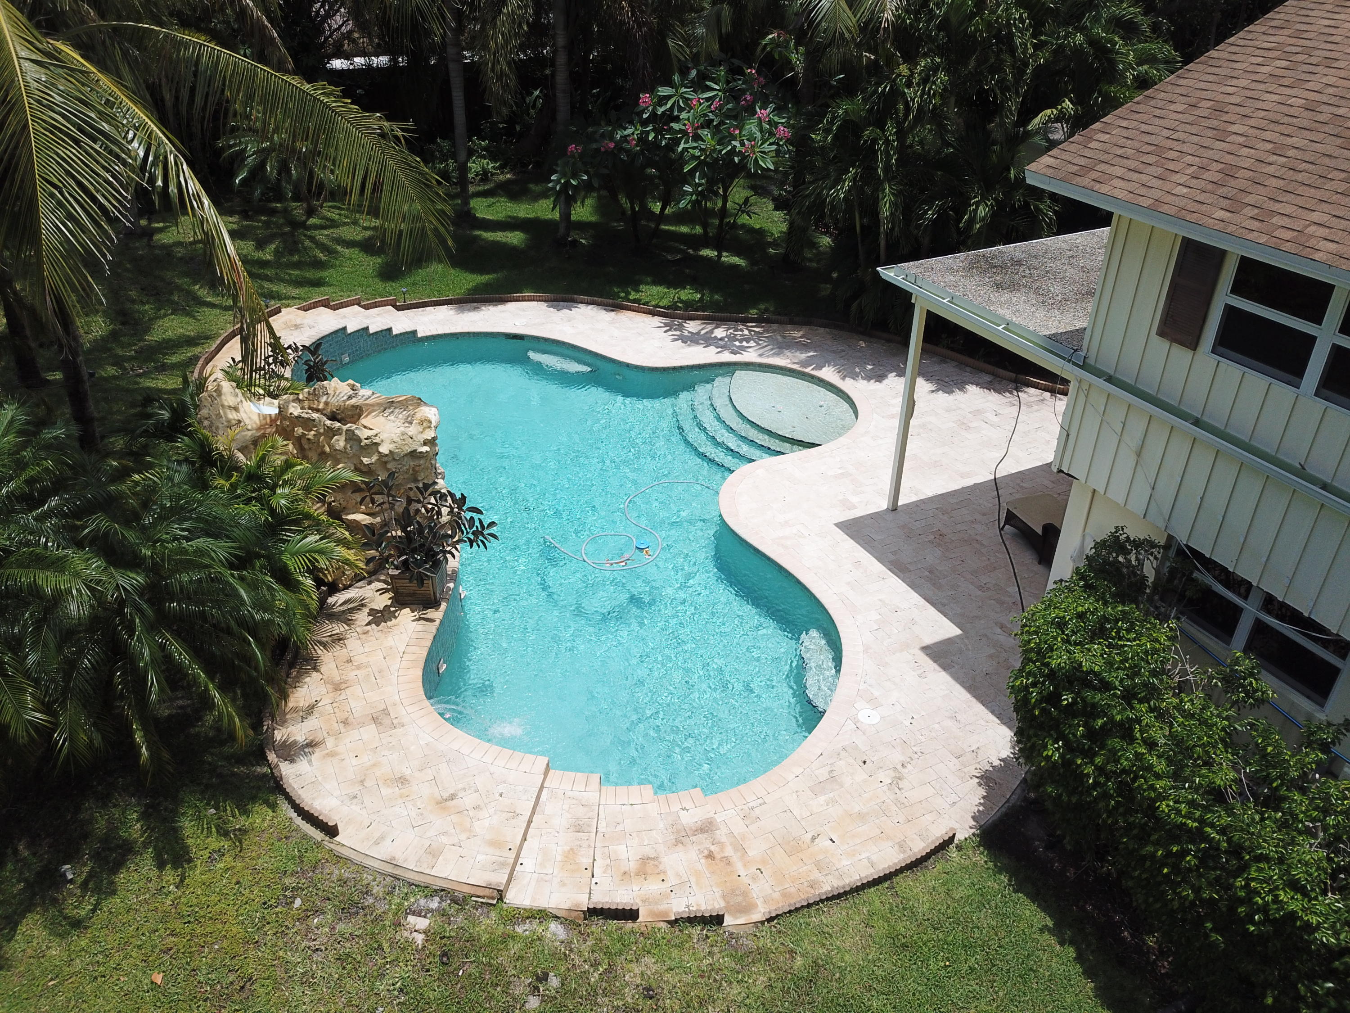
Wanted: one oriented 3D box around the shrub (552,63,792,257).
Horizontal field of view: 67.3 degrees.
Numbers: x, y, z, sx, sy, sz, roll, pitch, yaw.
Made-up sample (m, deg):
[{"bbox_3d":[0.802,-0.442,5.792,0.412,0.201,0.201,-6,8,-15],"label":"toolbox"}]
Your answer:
[{"bbox_3d":[-0.057,-7.429,21.890,5.100,3.900,3.700,0,32,0],"label":"shrub"}]

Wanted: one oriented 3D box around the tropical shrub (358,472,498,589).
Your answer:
[{"bbox_3d":[-2.648,0.198,10.854,1.430,1.100,1.220,-9,33,-14],"label":"tropical shrub"}]

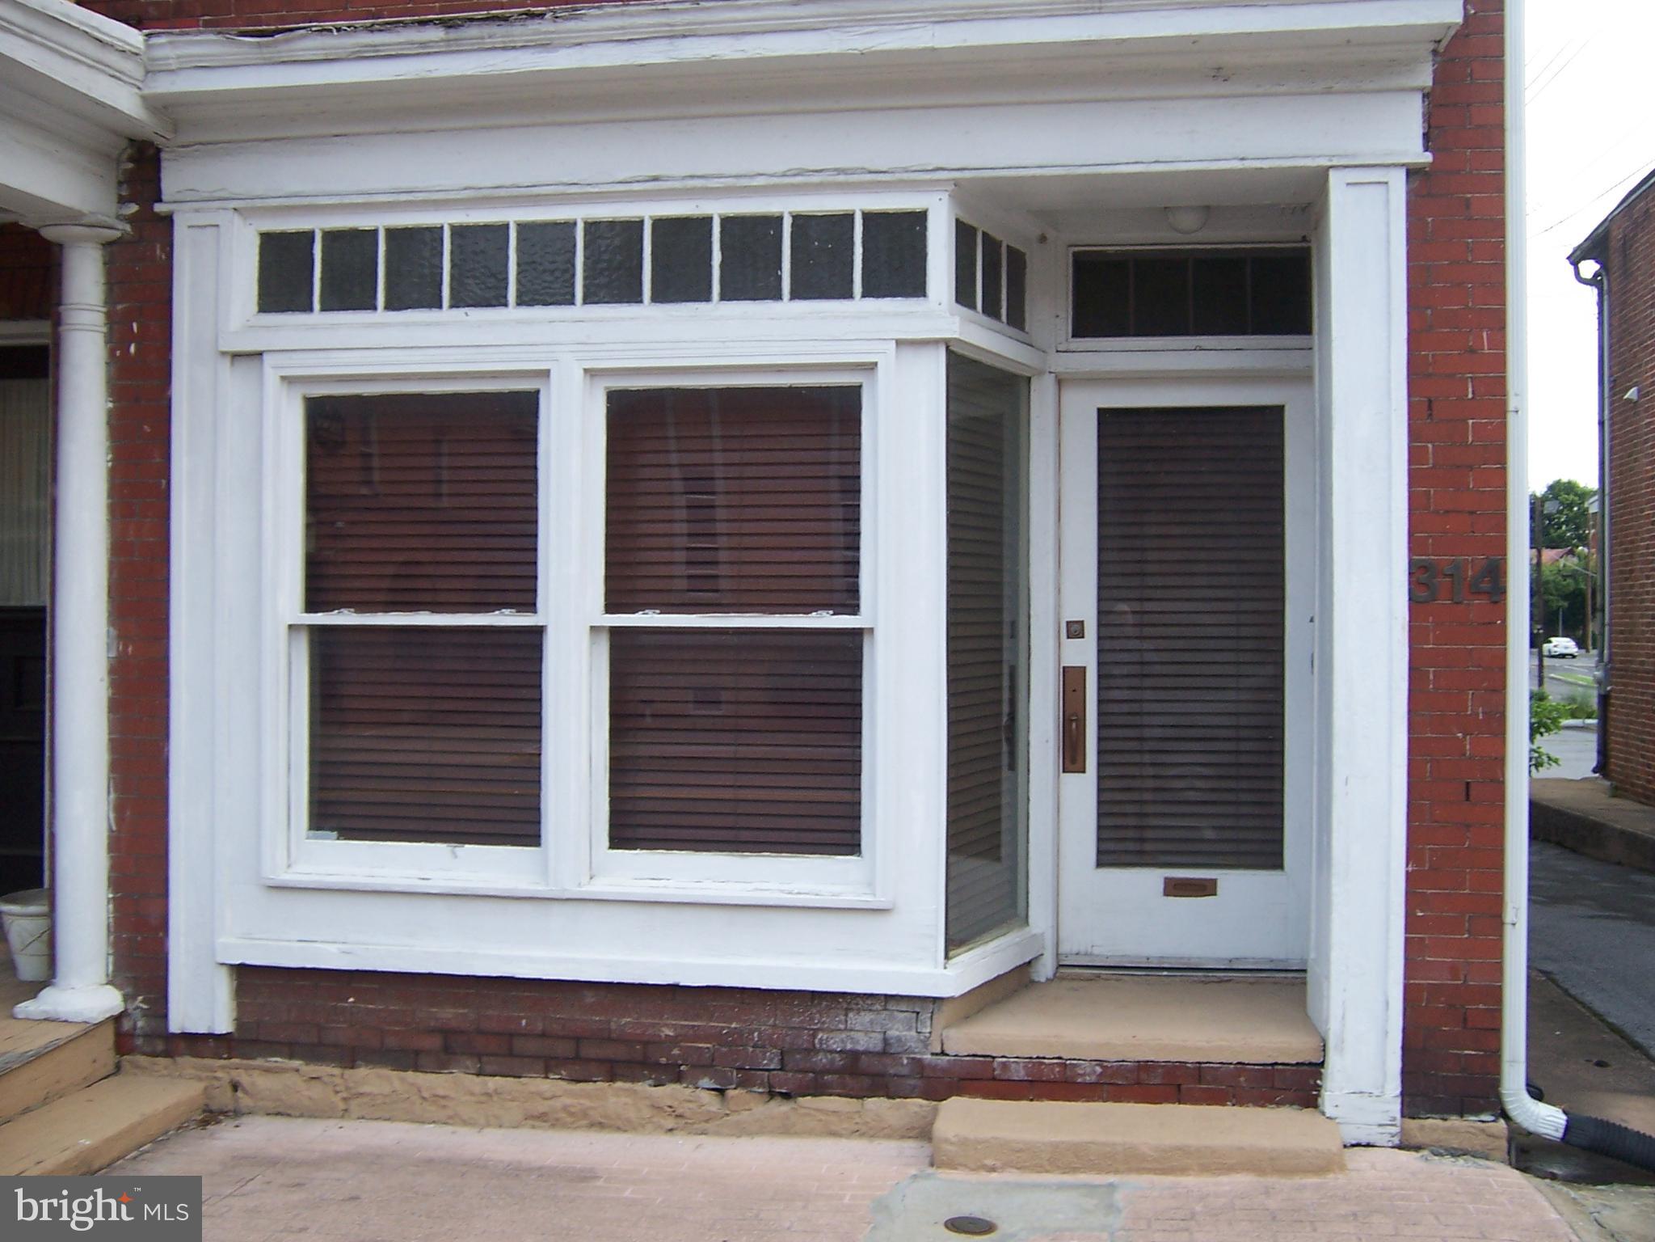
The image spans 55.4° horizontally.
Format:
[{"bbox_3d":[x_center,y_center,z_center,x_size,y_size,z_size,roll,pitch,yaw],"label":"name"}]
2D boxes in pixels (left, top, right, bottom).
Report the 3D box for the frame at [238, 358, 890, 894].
[{"bbox_3d":[-0.823,0.007,5.144,2.095,1.762,0.140,0,1,8],"label":"frame"}]

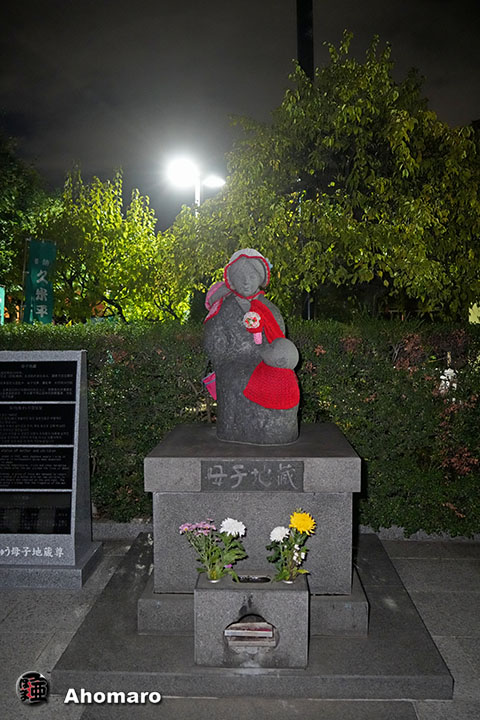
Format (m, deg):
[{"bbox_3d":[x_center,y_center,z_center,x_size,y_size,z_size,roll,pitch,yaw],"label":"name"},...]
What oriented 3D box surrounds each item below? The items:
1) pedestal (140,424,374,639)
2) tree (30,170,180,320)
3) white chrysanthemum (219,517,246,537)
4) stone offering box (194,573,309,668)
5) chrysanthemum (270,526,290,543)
[{"bbox_3d":[0.075,0.784,3.090,0.982,0.763,1.059,0,3,3],"label":"pedestal"},{"bbox_3d":[-2.014,-0.916,9.083,2.100,3.826,2.100,0,3,3],"label":"tree"},{"bbox_3d":[-0.030,0.672,2.420,0.105,0.071,0.100,0,3,3],"label":"white chrysanthemum"},{"bbox_3d":[0.050,1.041,2.429,0.440,0.307,0.199,0,3,3],"label":"stone offering box"},{"bbox_3d":[0.163,0.701,2.412,0.080,0.058,0.075,0,3,3],"label":"chrysanthemum"}]

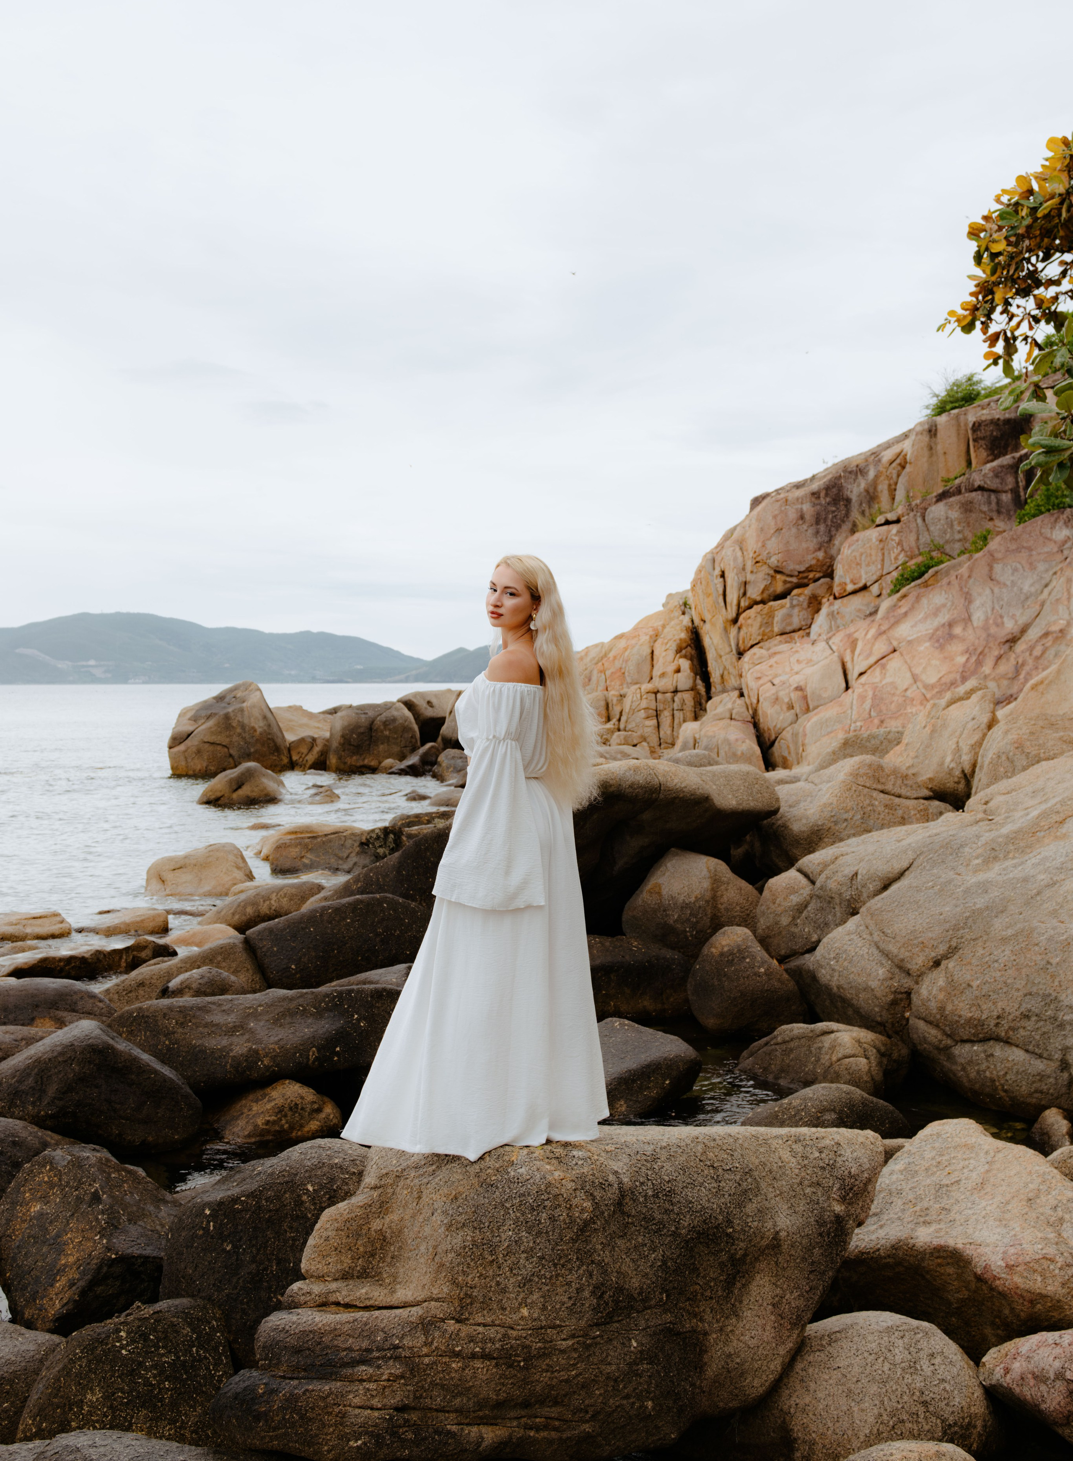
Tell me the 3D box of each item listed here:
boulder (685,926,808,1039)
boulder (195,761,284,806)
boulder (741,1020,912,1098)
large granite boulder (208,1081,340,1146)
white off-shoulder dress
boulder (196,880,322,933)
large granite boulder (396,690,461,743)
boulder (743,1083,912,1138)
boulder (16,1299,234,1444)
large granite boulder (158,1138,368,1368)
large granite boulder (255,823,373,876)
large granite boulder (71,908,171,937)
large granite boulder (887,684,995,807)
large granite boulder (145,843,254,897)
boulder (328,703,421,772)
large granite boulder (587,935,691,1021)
[{"bbox_3d":[1.374,1.643,9.650,0.770,0.700,0.750,0,2,8],"label":"boulder"},{"bbox_3d":[-5.346,0.959,26.800,1.620,0.809,1.350,0,2,0],"label":"boulder"},{"bbox_3d":[1.620,1.811,8.300,0.970,0.390,0.750,0,2,0],"label":"boulder"},{"bbox_3d":[-1.330,1.931,7.500,0.680,0.340,0.600,0,2,-10],"label":"large granite boulder"},{"bbox_3d":[-0.182,0.523,4.360,0.760,1.390,0.580,0,2,10],"label":"white off-shoulder dress"},{"bbox_3d":[-2.539,1.592,13.600,1.200,0.408,0.850,0,2,0],"label":"boulder"},{"bbox_3d":[-2.963,-0.305,39.500,1.950,1.582,1.800,0,2,0],"label":"large granite boulder"},{"bbox_3d":[1.406,1.921,7.200,0.860,0.420,0.680,0,2,11],"label":"boulder"},{"bbox_3d":[-1.167,1.887,4.200,0.660,0.500,0.660,0,2,-16],"label":"boulder"},{"bbox_3d":[-0.886,1.733,4.950,0.740,0.720,0.850,0,2,-10],"label":"large granite boulder"},{"bbox_3d":[-2.732,1.473,18.100,1.450,0.560,1.250,0,2,-9],"label":"large granite boulder"},{"bbox_3d":[-3.773,1.766,13.450,0.900,0.230,0.720,0,2,-16],"label":"large granite boulder"},{"bbox_3d":[4.256,0.180,15.500,1.200,1.290,1.100,1,2,15],"label":"large granite boulder"},{"bbox_3d":[-3.656,1.540,16.000,1.180,0.600,0.950,0,2,-13],"label":"large granite boulder"},{"bbox_3d":[-4.078,0.166,36.800,2.350,1.813,2.100,0,2,0],"label":"boulder"},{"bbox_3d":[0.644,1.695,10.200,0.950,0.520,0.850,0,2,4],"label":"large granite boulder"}]

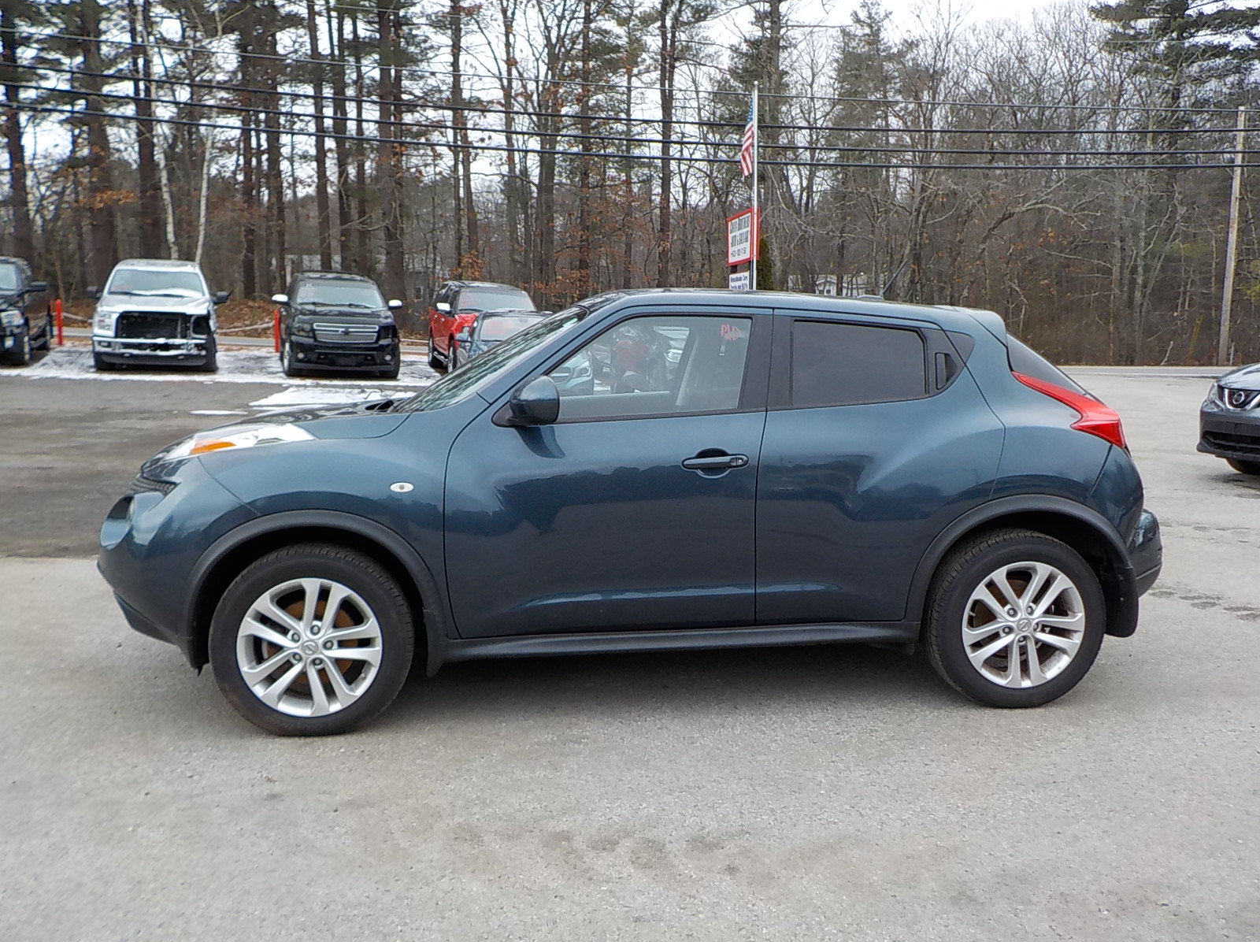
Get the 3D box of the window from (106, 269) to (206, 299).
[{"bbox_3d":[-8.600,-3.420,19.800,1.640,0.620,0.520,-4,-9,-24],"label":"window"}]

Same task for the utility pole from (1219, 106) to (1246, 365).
[{"bbox_3d":[19.350,-7.494,35.039,0.300,8.160,0.300,1,6,0],"label":"utility pole"}]

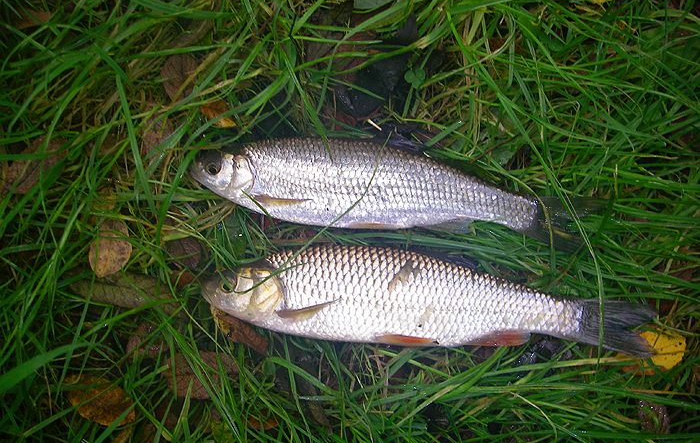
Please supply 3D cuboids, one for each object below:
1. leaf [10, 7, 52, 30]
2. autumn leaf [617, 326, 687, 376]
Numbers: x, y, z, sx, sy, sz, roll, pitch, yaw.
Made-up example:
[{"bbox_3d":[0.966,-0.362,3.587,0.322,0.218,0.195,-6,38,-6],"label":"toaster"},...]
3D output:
[{"bbox_3d":[-0.243,-0.154,0.584,0.033,0.008,0.016,-21,75,-6],"label":"leaf"},{"bbox_3d":[0.239,0.103,0.609,0.057,0.010,0.034,-7,70,-2],"label":"autumn leaf"}]

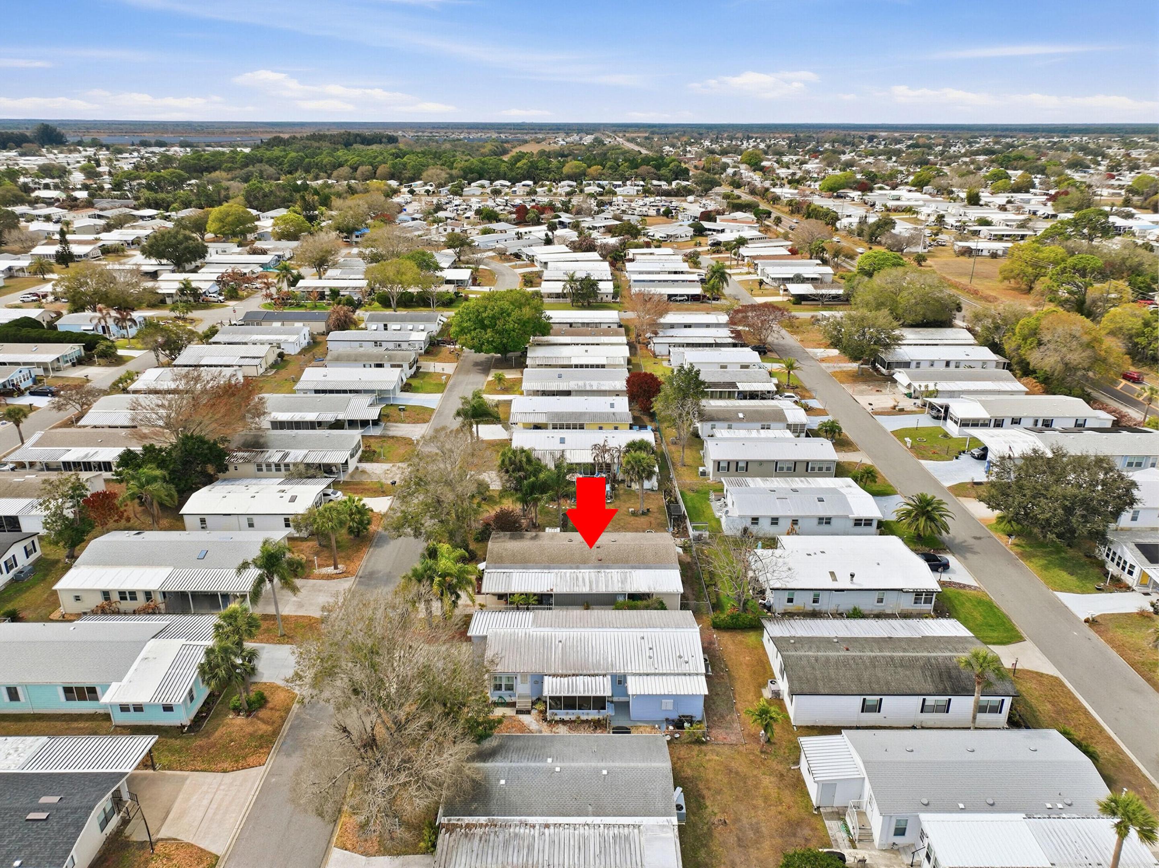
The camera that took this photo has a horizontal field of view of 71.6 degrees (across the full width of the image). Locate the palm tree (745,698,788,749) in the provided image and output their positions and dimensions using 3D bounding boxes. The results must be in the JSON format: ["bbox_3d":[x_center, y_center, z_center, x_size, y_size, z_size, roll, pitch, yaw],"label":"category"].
[{"bbox_3d":[14.120,22.000,60.936,3.210,3.610,3.210,0,21,0],"label":"palm tree"}]

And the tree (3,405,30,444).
[{"bbox_3d":[-81.006,-1.164,116.101,3.010,5.910,3.010,0,21,0],"label":"tree"}]

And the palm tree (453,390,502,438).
[{"bbox_3d":[-14.893,-2.712,117.891,6.840,7.850,6.840,0,21,0],"label":"palm tree"}]

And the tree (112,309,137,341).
[{"bbox_3d":[-90.397,-21.322,160.076,5.000,7.300,5.000,0,21,0],"label":"tree"}]

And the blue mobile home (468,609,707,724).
[{"bbox_3d":[0.283,18.199,65.125,18.900,3.600,10.600,0,21,0],"label":"blue mobile home"}]

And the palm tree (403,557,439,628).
[{"bbox_3d":[-14.433,14.696,74.011,3.170,7.500,3.170,0,21,0],"label":"palm tree"}]

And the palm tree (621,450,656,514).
[{"bbox_3d":[6.904,5.648,91.743,4.100,7.600,4.100,0,21,0],"label":"palm tree"}]

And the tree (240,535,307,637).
[{"bbox_3d":[-26.105,13.428,69.103,5.700,9.400,5.700,0,21,0],"label":"tree"}]

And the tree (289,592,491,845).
[{"bbox_3d":[-13.358,19.306,56.789,14.800,11.500,17.000,0,21,0],"label":"tree"}]

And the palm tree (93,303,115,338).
[{"bbox_3d":[-95.328,-22.143,161.575,4.500,7.700,4.500,0,21,0],"label":"palm tree"}]

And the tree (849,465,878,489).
[{"bbox_3d":[35.606,5.478,100.429,3.100,2.900,2.800,0,21,0],"label":"tree"}]

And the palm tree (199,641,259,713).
[{"bbox_3d":[-27.752,19.456,63.712,3.990,6.080,3.990,0,21,0],"label":"palm tree"}]

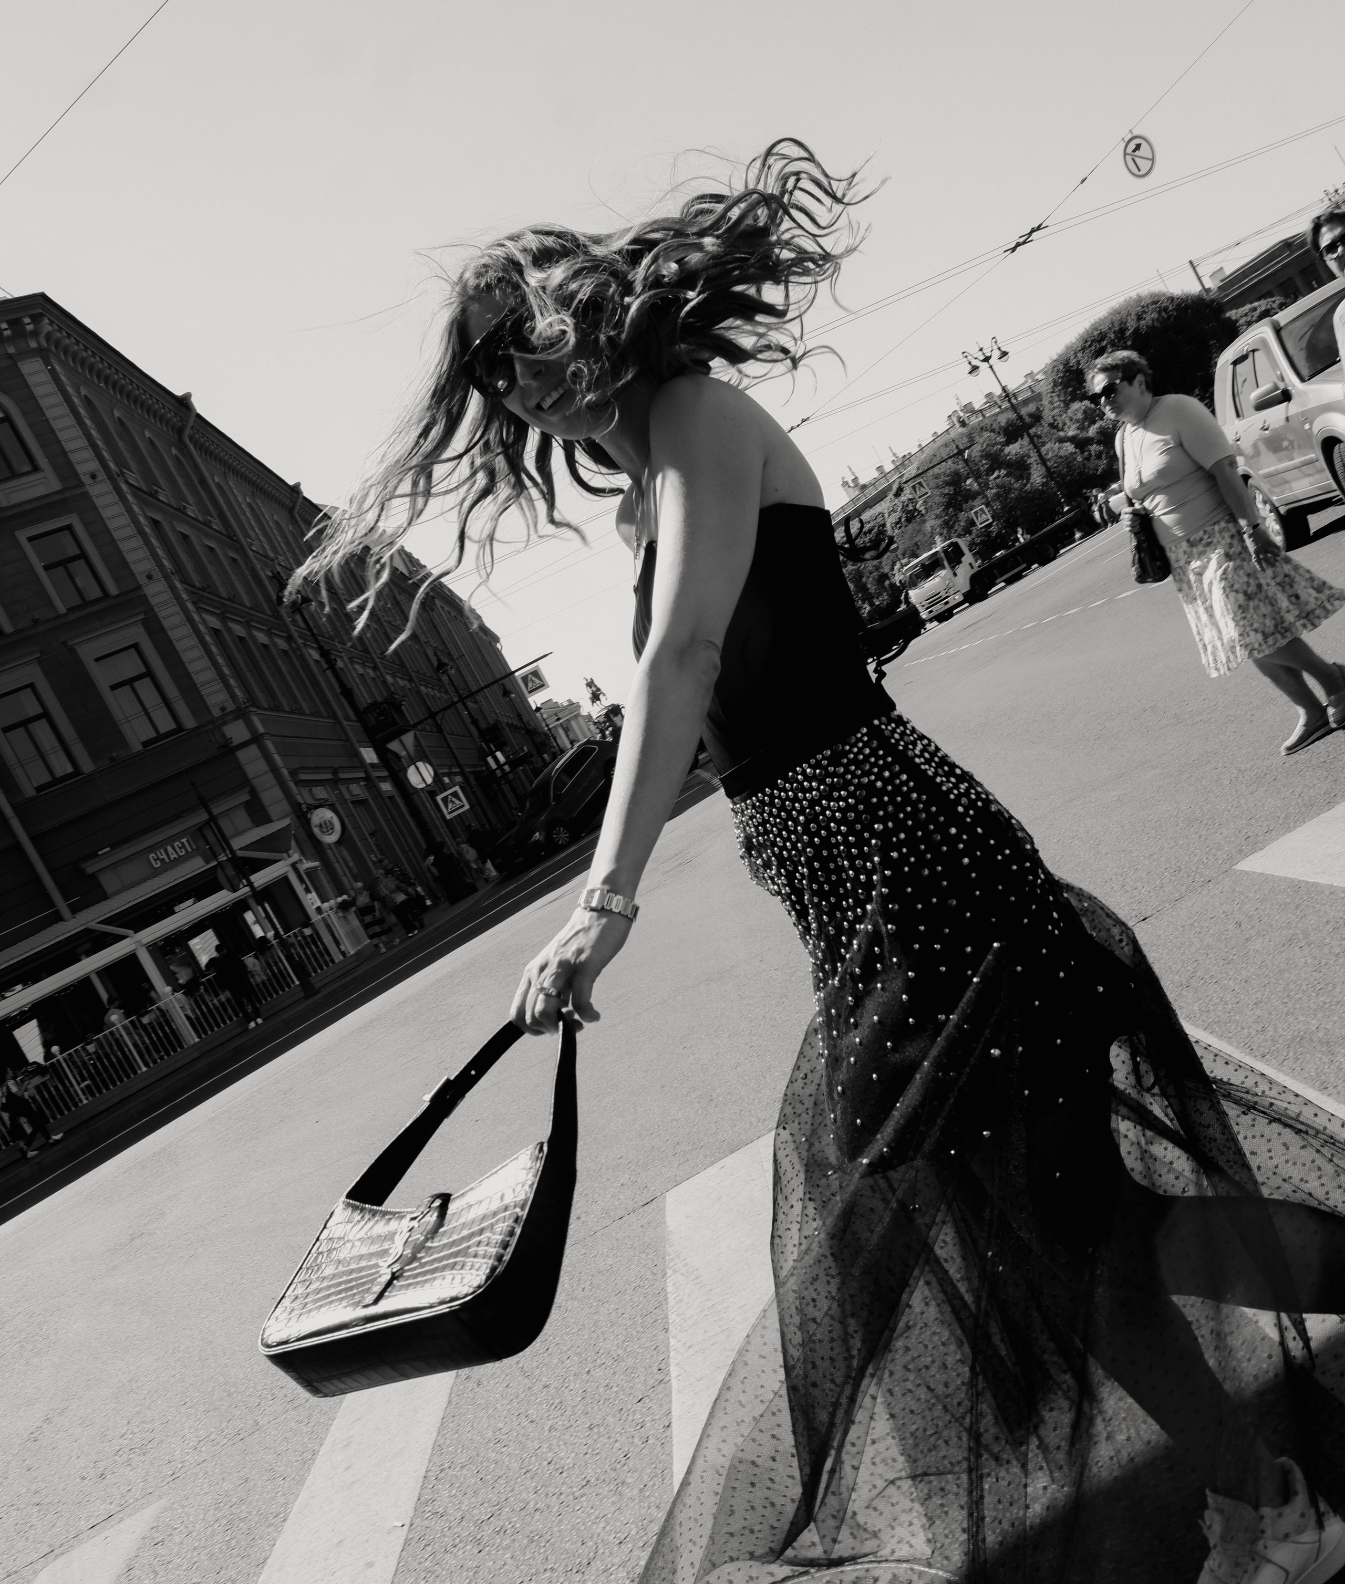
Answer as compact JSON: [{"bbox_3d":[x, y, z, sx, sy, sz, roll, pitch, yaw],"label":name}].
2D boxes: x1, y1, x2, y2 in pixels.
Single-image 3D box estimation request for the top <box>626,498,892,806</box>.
[{"bbox_3d":[0.099,-0.172,1.700,0.235,0.300,0.280,-29,1,-16],"label":"top"}]

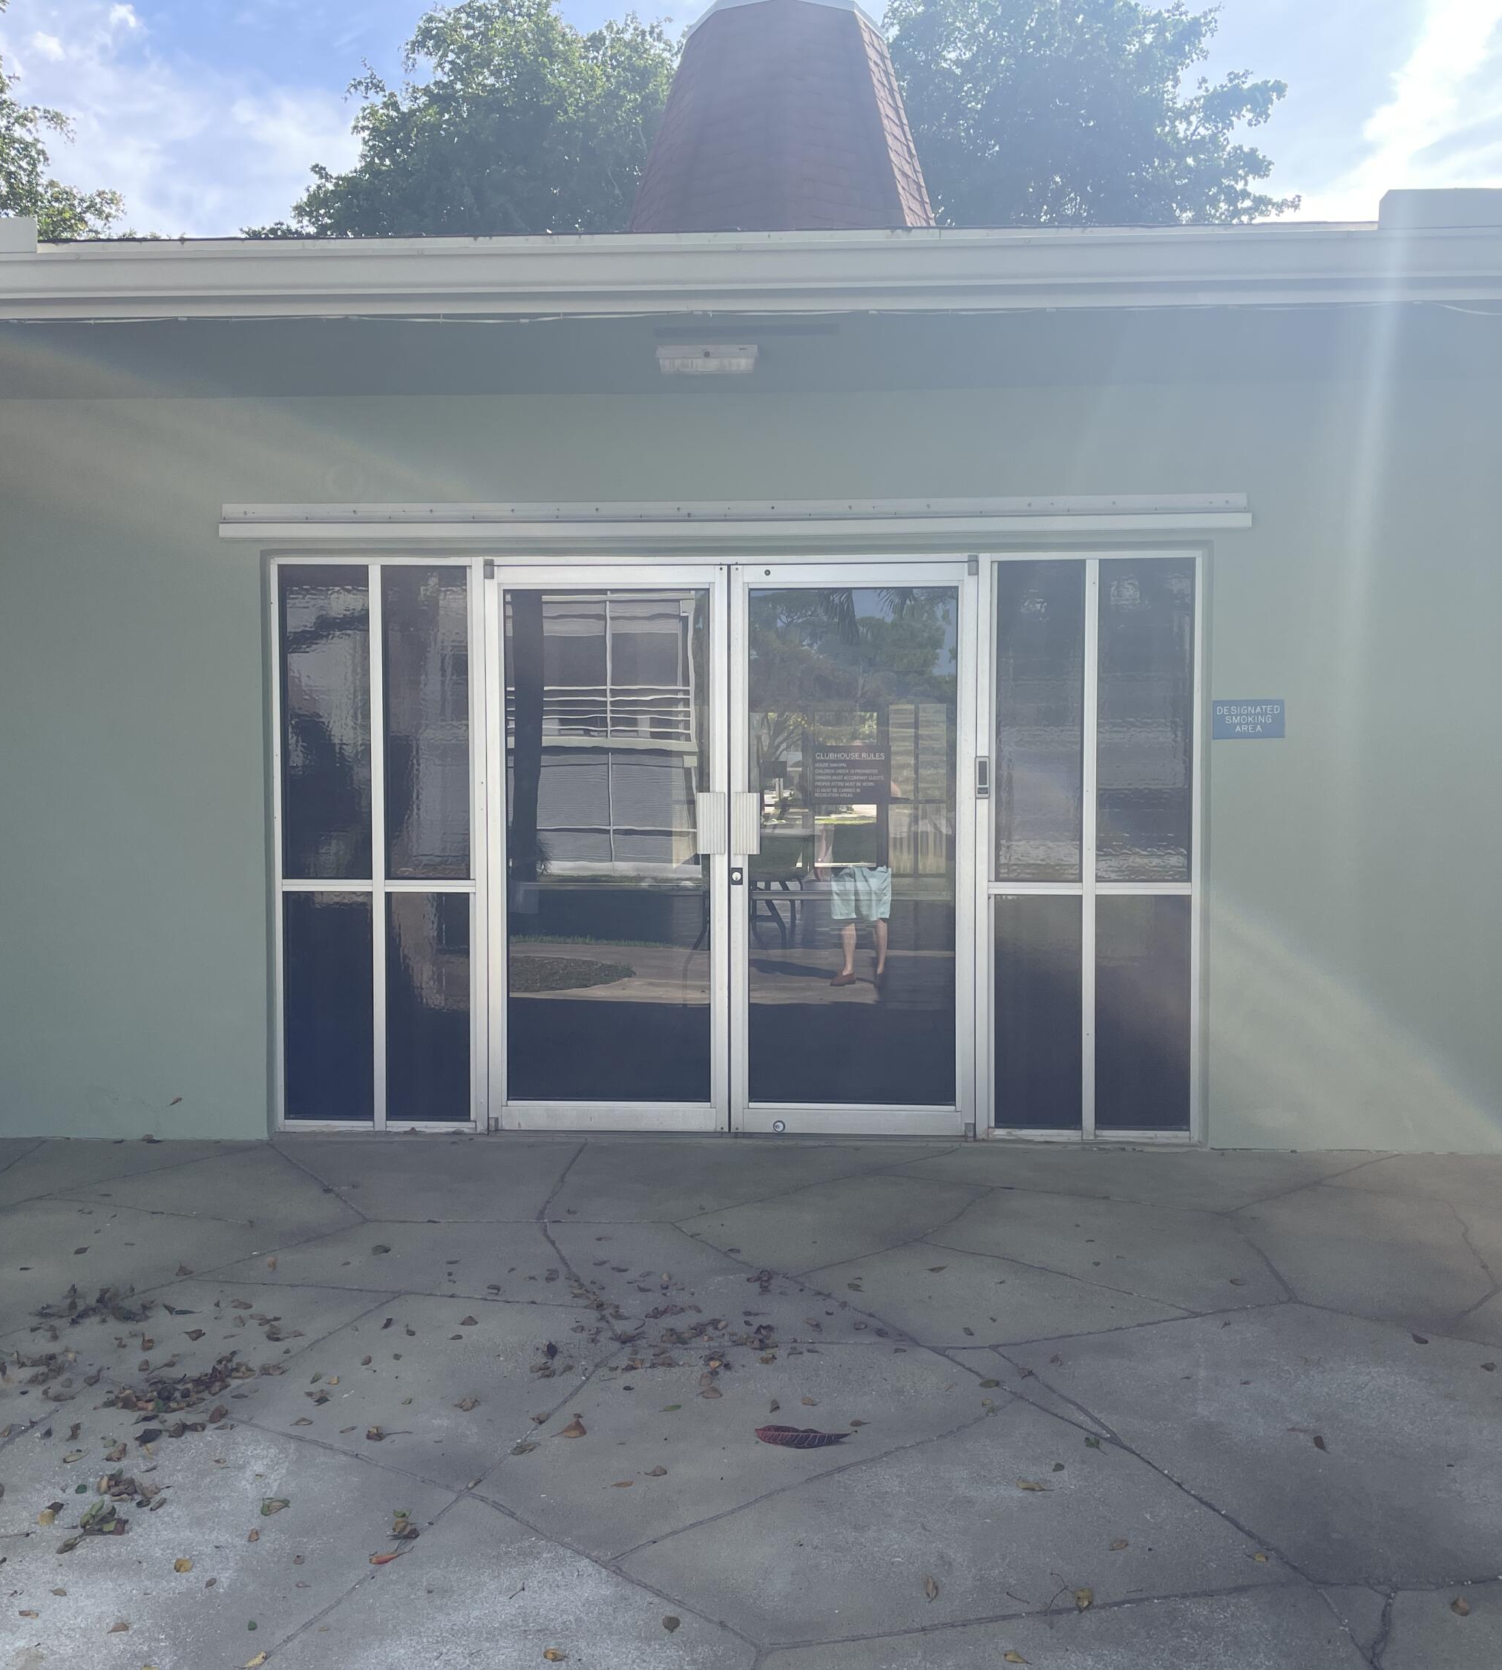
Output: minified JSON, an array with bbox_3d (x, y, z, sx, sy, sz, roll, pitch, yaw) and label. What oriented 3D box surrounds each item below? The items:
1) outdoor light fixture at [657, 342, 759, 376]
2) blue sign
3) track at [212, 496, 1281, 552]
[{"bbox_3d":[-0.138,-1.540,5.470,0.328,0.095,0.110,0,2,3],"label":"outdoor light fixture"},{"bbox_3d":[1.790,-0.414,6.004,0.253,0.137,0.012,0,2,3],"label":"blue sign"},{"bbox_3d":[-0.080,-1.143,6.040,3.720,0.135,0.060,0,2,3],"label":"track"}]

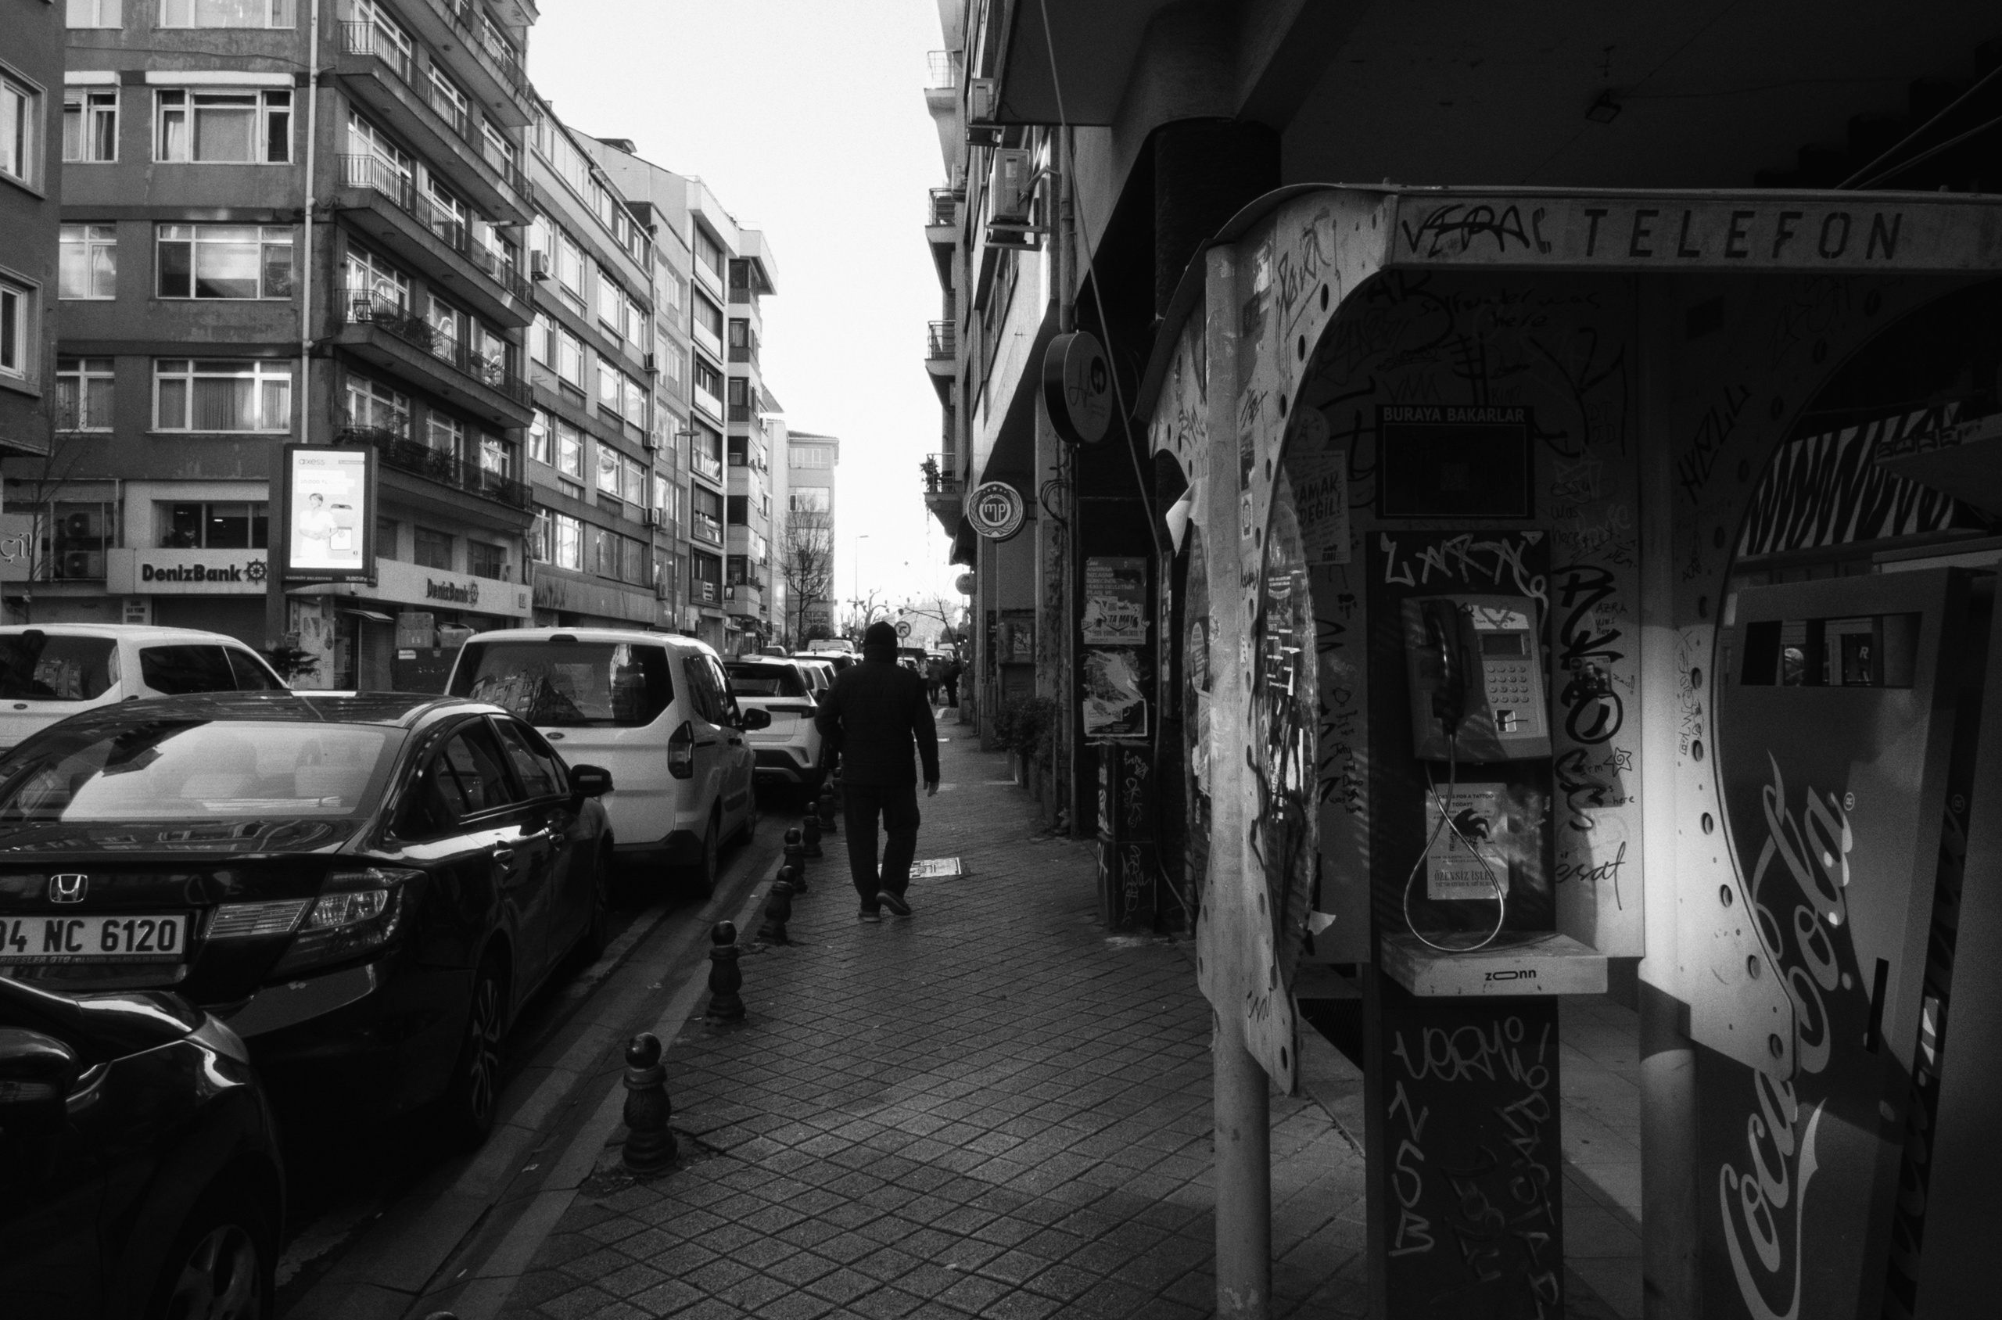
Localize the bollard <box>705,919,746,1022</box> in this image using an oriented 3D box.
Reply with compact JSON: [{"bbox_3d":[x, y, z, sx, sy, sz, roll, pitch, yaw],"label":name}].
[{"bbox_3d":[-1.180,1.317,5.720,0.160,0.400,0.160,0,-1,0],"label":"bollard"}]

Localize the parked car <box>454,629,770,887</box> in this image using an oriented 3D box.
[{"bbox_3d":[-2.850,0.680,9.970,1.820,1.760,4.160,0,0,-5],"label":"parked car"}]

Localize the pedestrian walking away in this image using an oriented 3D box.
[{"bbox_3d":[-0.720,0.652,7.780,0.700,1.720,0.520,0,-1,-3],"label":"pedestrian walking away"}]

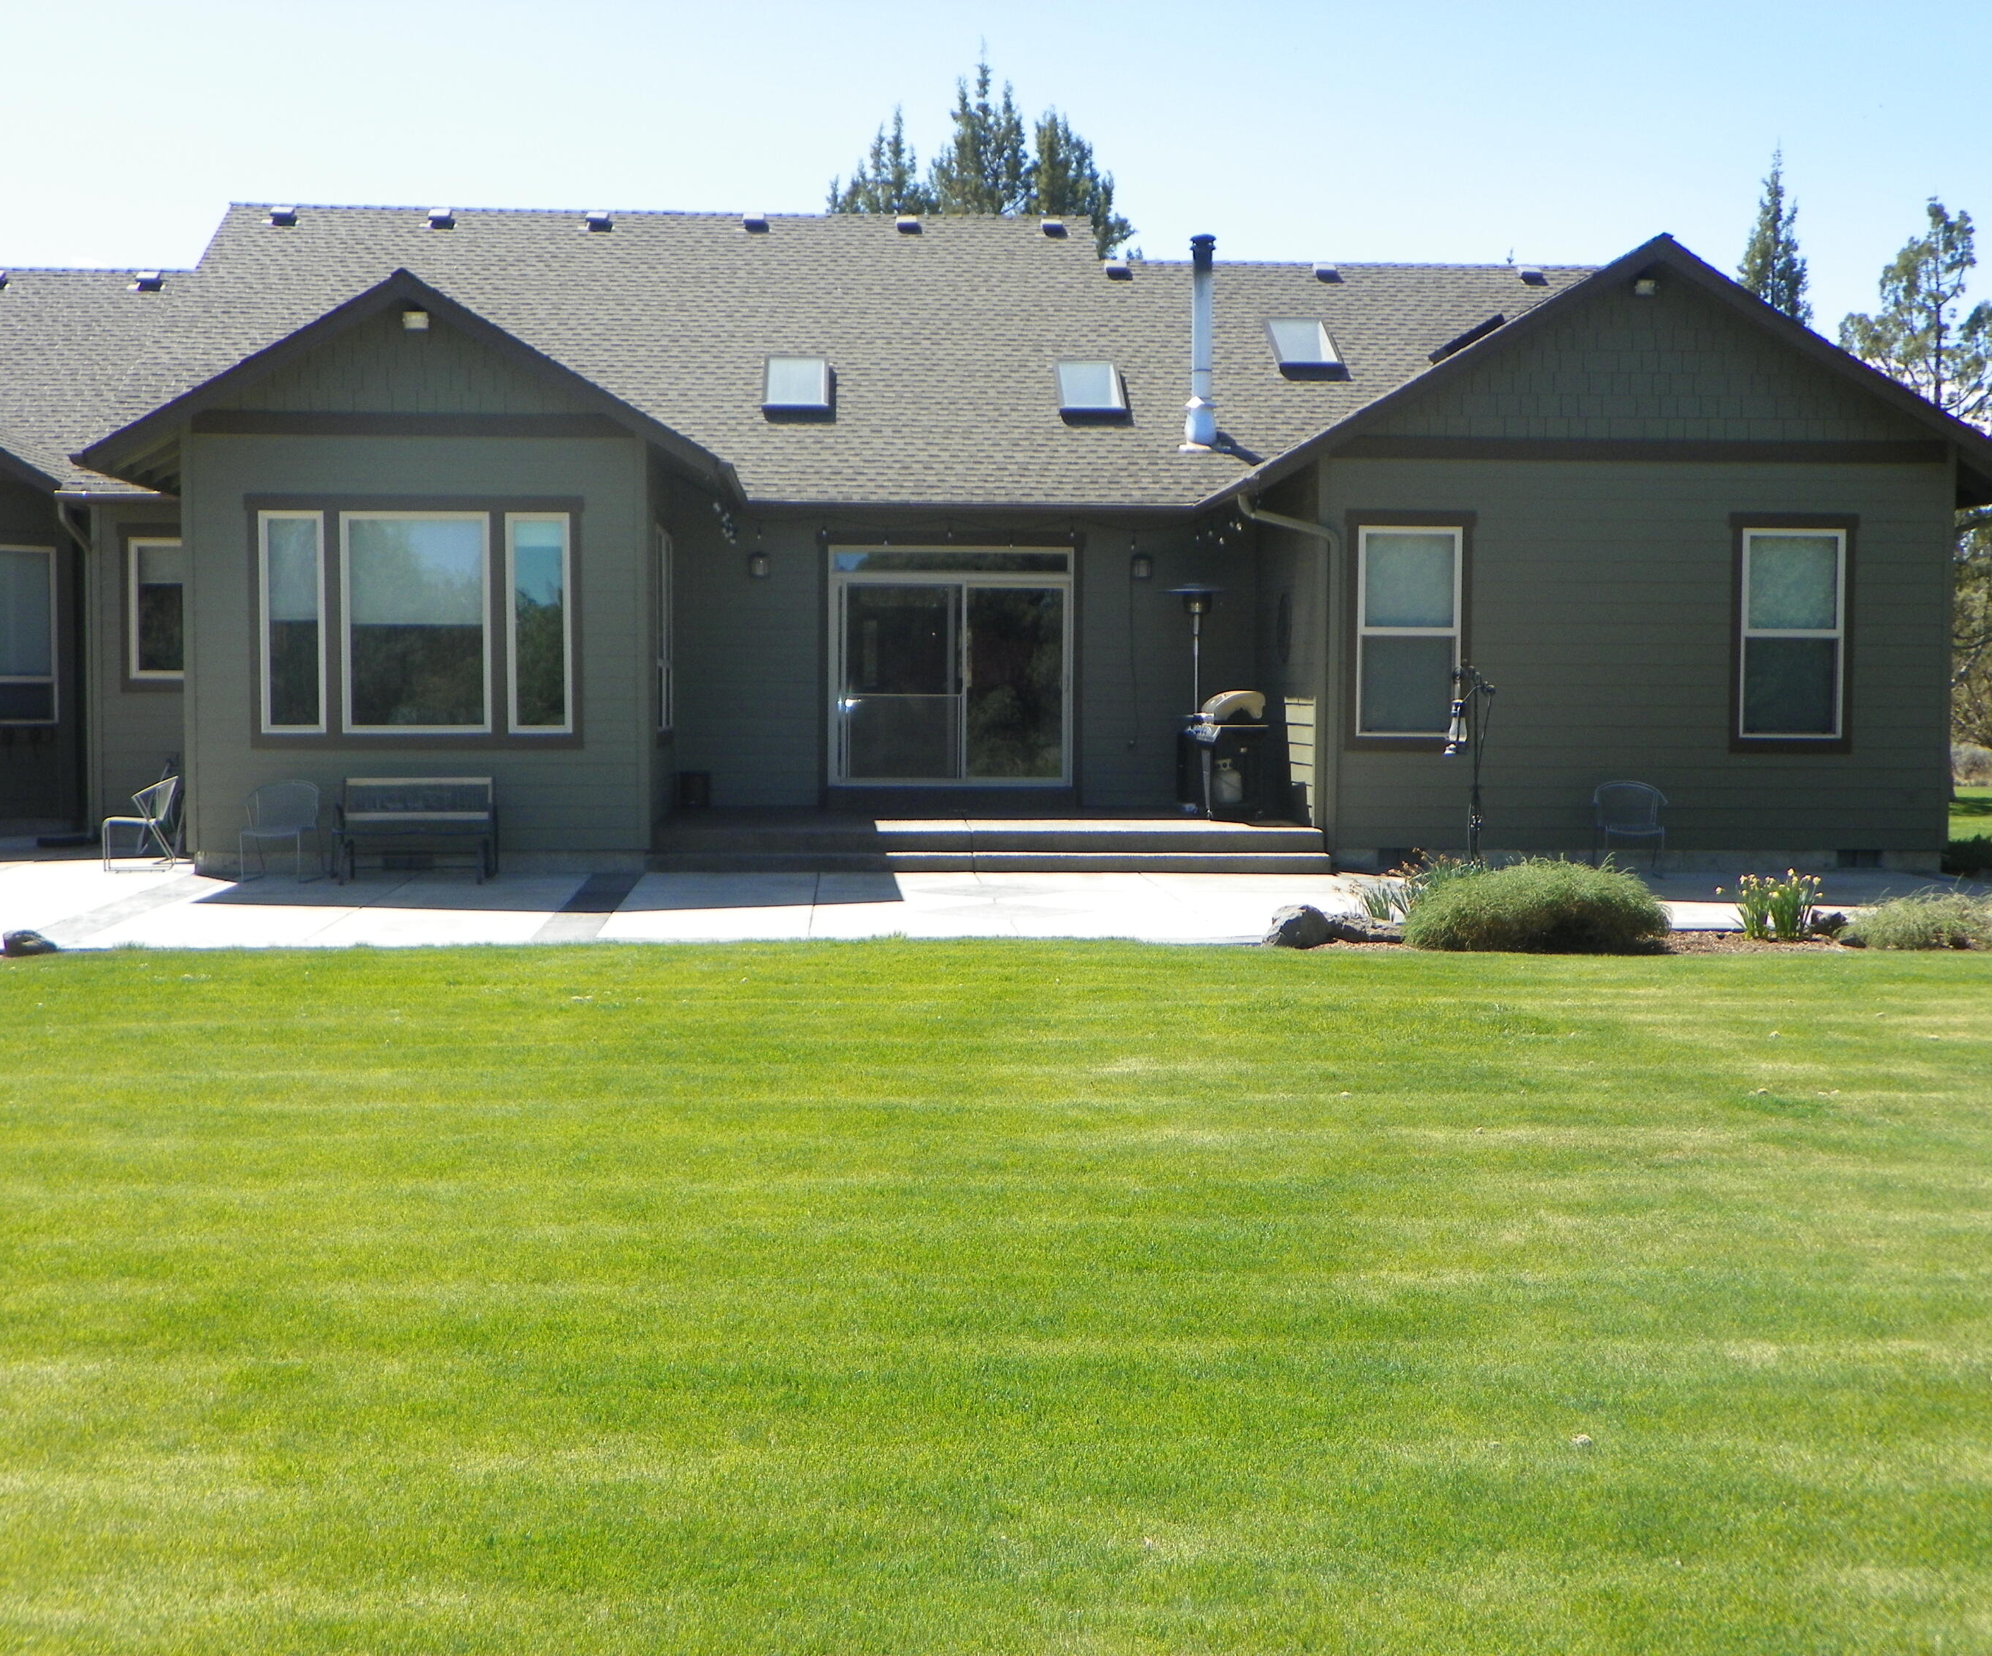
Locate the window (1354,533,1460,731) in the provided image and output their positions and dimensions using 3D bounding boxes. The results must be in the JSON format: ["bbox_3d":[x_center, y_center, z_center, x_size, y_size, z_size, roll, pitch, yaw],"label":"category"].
[{"bbox_3d":[3.579,-1.695,22.595,0.906,1.816,0.100,0,3,-3],"label":"window"}]

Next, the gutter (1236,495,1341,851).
[{"bbox_3d":[2.497,-1.303,22.319,0.880,3.080,0.220,0,4,-4],"label":"gutter"}]

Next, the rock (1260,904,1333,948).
[{"bbox_3d":[1.953,0.623,16.788,0.440,0.270,0.380,0,4,-4],"label":"rock"}]

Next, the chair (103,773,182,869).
[{"bbox_3d":[-7.179,-0.047,21.988,0.600,0.770,0.540,0,3,-10],"label":"chair"}]

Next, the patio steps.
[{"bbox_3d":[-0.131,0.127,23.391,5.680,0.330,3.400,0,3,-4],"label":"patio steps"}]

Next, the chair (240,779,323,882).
[{"bbox_3d":[-5.711,0.020,20.889,0.540,0.770,0.600,0,3,2],"label":"chair"}]

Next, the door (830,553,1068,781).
[{"bbox_3d":[-0.449,-1.604,26.016,2.430,2.400,0.130,0,4,-4],"label":"door"}]

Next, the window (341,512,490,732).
[{"bbox_3d":[-4.749,-1.680,21.415,1.220,1.820,0.100,0,4,-4],"label":"window"}]

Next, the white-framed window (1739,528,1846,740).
[{"bbox_3d":[6.992,-1.692,22.881,0.940,1.840,0.090,0,3,-4],"label":"white-framed window"}]

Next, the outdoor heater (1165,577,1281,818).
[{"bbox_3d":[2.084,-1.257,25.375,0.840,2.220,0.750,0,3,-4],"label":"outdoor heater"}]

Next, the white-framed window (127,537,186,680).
[{"bbox_3d":[-7.899,-2.126,25.434,1.050,1.370,0.090,0,3,-4],"label":"white-framed window"}]

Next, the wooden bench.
[{"bbox_3d":[-4.602,0.013,20.763,1.270,0.800,0.700,0,4,-4],"label":"wooden bench"}]

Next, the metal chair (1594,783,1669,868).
[{"bbox_3d":[5.416,0.000,22.273,0.600,0.800,0.580,1,4,4],"label":"metal chair"}]

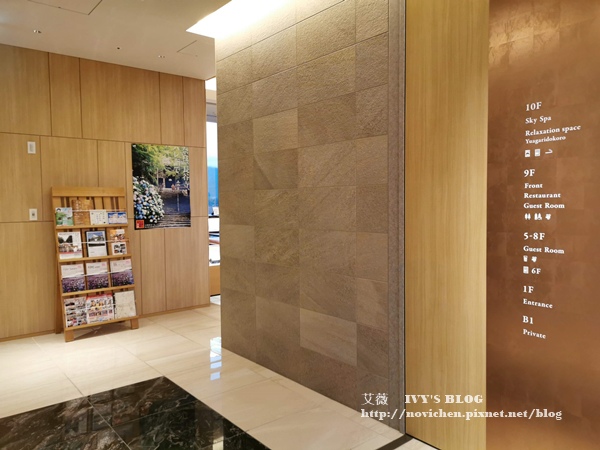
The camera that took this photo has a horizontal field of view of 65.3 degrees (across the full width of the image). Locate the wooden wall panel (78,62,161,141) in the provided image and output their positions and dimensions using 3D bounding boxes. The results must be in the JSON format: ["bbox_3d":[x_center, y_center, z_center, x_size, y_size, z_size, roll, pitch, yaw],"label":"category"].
[{"bbox_3d":[-2.084,-1.417,5.505,0.922,0.882,0.040,-3,4,-39],"label":"wooden wall panel"}]

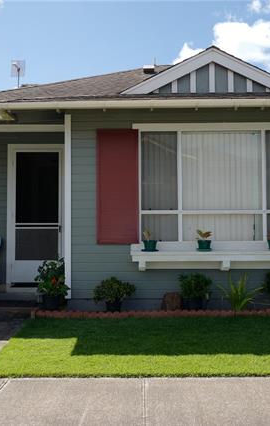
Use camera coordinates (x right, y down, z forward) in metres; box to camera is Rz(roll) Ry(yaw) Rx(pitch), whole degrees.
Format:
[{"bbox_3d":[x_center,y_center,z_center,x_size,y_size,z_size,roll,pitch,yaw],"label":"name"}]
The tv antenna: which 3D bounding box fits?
[{"bbox_3d":[-2.781,-3.279,11.800,0.360,0.680,0.330,-1,-2,22],"label":"tv antenna"}]

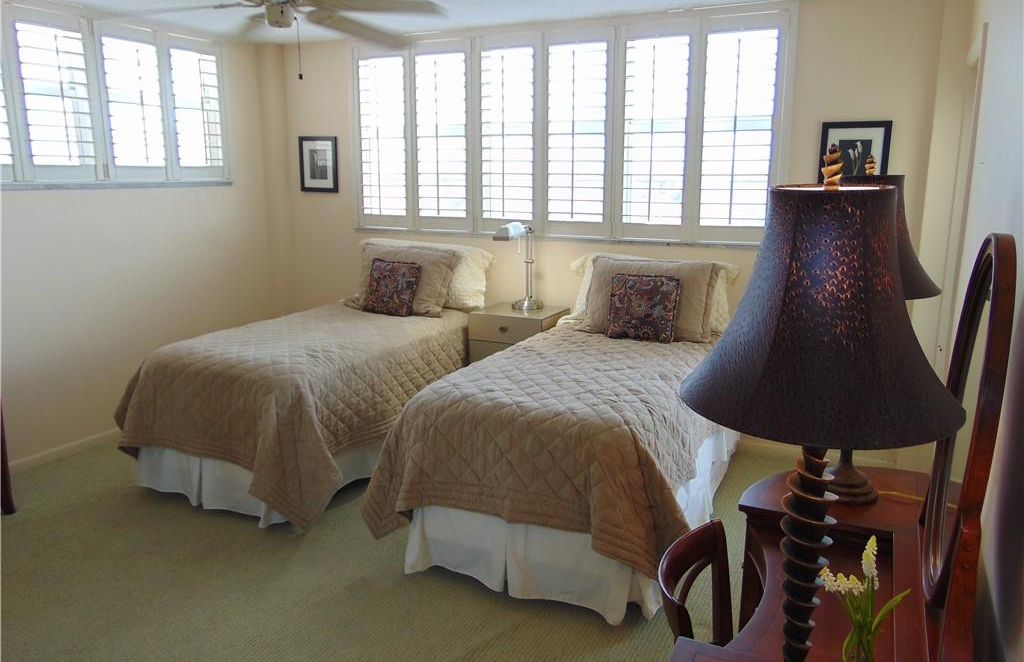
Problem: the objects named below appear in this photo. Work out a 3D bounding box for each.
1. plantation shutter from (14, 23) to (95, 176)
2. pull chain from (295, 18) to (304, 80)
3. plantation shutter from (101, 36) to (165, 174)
[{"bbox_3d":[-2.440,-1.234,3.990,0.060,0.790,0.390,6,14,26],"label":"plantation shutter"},{"bbox_3d":[-0.732,-0.967,2.534,0.020,0.199,0.020,6,13,24],"label":"pull chain"},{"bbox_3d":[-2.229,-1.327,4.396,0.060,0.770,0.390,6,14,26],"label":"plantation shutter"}]

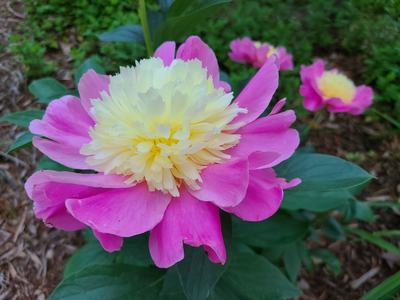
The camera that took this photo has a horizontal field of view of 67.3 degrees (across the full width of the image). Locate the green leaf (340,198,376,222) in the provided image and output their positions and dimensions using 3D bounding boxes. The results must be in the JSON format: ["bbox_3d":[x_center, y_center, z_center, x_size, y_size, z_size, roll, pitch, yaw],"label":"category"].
[{"bbox_3d":[0.205,0.078,0.390,0.042,0.012,0.026,17,44,1],"label":"green leaf"}]

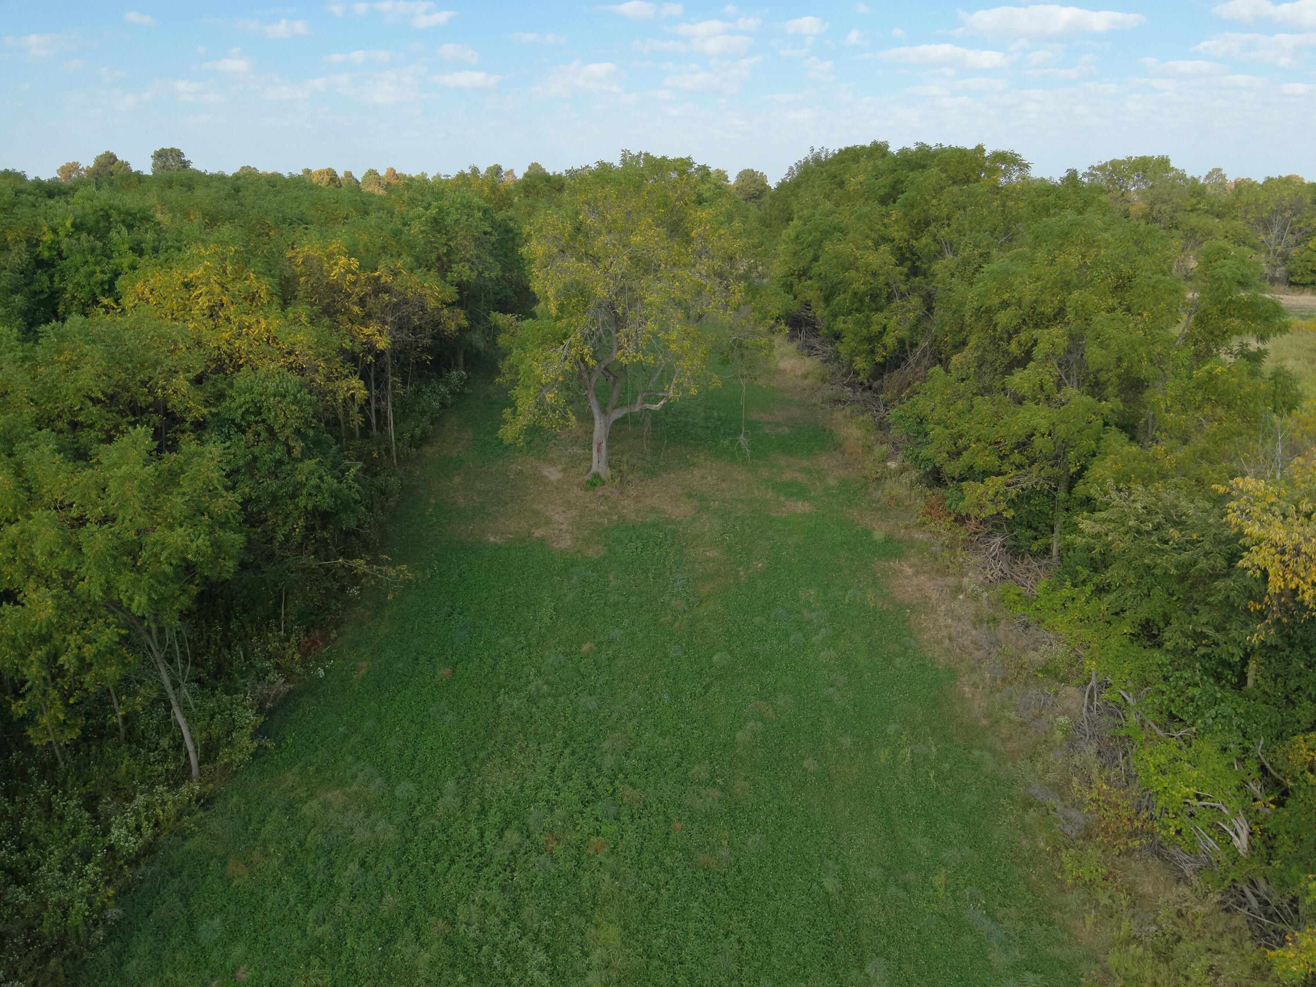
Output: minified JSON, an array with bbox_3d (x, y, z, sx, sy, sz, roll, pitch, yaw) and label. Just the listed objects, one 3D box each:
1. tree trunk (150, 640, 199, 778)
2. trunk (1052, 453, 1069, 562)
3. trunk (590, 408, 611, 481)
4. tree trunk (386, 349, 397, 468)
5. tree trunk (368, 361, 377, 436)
[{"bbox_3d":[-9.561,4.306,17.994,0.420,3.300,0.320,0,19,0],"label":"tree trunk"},{"bbox_3d":[12.554,0.507,28.321,0.360,3.680,0.340,0,19,0],"label":"trunk"},{"bbox_3d":[-2.376,-2.055,37.182,0.800,2.960,0.750,0,19,0],"label":"trunk"},{"bbox_3d":[-10.854,-3.355,37.029,0.220,5.110,0.220,0,19,0],"label":"tree trunk"},{"bbox_3d":[-12.703,-3.971,40.337,0.190,3.770,0.190,0,19,0],"label":"tree trunk"}]

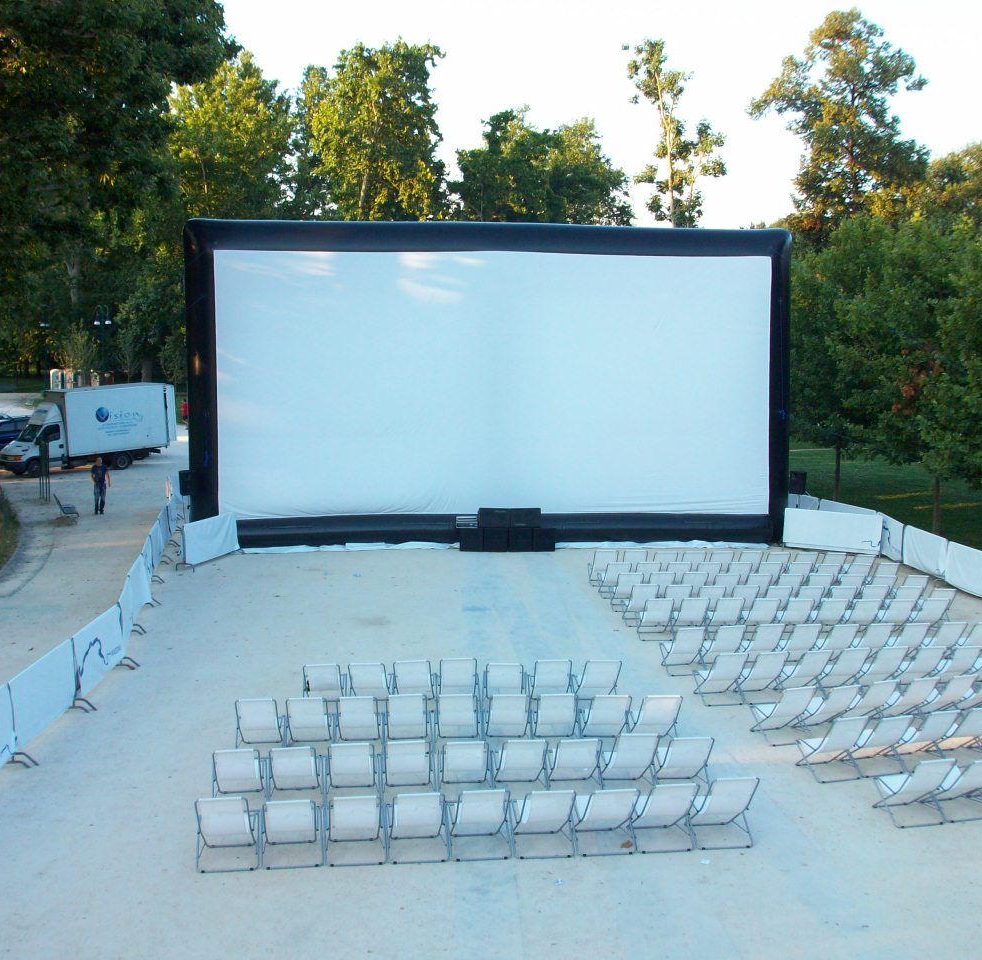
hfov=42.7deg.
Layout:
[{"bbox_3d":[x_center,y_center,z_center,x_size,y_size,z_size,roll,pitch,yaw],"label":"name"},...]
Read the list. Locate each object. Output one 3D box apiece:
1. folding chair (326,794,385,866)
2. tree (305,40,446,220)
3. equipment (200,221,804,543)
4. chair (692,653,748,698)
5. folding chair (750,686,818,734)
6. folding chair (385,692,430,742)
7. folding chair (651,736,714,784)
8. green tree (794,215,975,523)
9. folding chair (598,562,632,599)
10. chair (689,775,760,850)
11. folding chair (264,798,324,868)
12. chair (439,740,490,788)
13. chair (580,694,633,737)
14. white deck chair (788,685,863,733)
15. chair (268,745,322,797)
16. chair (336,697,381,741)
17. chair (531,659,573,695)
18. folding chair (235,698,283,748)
[{"bbox_3d":[-1.358,3.395,12.543,0.600,0.802,0.874,-1,6,-8],"label":"folding chair"},{"bbox_3d":[-5.836,-11.810,64.103,7.800,20.400,7.800,0,6,0],"label":"tree"},{"bbox_3d":[0.061,-2.492,33.442,15.950,8.500,1.200,0,6,-3],"label":"equipment"},{"bbox_3d":[3.402,2.882,18.632,0.615,0.819,0.849,-1,6,-12],"label":"chair"},{"bbox_3d":[3.897,3.070,16.798,0.615,0.819,0.849,-2,6,-17],"label":"folding chair"},{"bbox_3d":[-1.125,3.185,16.896,0.640,0.893,0.944,0,7,-3],"label":"folding chair"},{"bbox_3d":[2.329,3.390,15.275,0.640,0.840,0.960,-1,7,-5],"label":"folding chair"},{"bbox_3d":[9.925,-2.280,31.448,4.500,8.379,4.500,0,7,0],"label":"green tree"},{"bbox_3d":[2.588,2.044,26.132,0.617,0.771,0.902,0,7,-6],"label":"folding chair"},{"bbox_3d":[2.482,3.477,13.565,0.621,0.878,0.962,-1,6,-8],"label":"chair"},{"bbox_3d":[-2.122,3.645,13.376,0.625,0.812,0.890,0,7,-8],"label":"folding chair"},{"bbox_3d":[-0.316,3.444,15.281,0.625,0.811,0.890,0,7,-3],"label":"chair"},{"bbox_3d":[1.521,3.154,16.775,0.621,0.828,0.934,0,6,-3],"label":"chair"},{"bbox_3d":[4.701,3.177,17.632,0.632,0.821,0.954,-2,7,-19],"label":"white deck chair"},{"bbox_3d":[-2.246,3.329,14.461,0.617,0.781,0.894,0,7,-6],"label":"chair"},{"bbox_3d":[-1.707,3.104,16.299,0.615,0.819,0.849,0,6,-3],"label":"chair"},{"bbox_3d":[0.873,2.913,18.259,0.615,0.819,0.849,0,6,-2],"label":"chair"},{"bbox_3d":[-2.970,3.108,16.169,0.617,0.820,0.858,0,7,-5],"label":"folding chair"}]

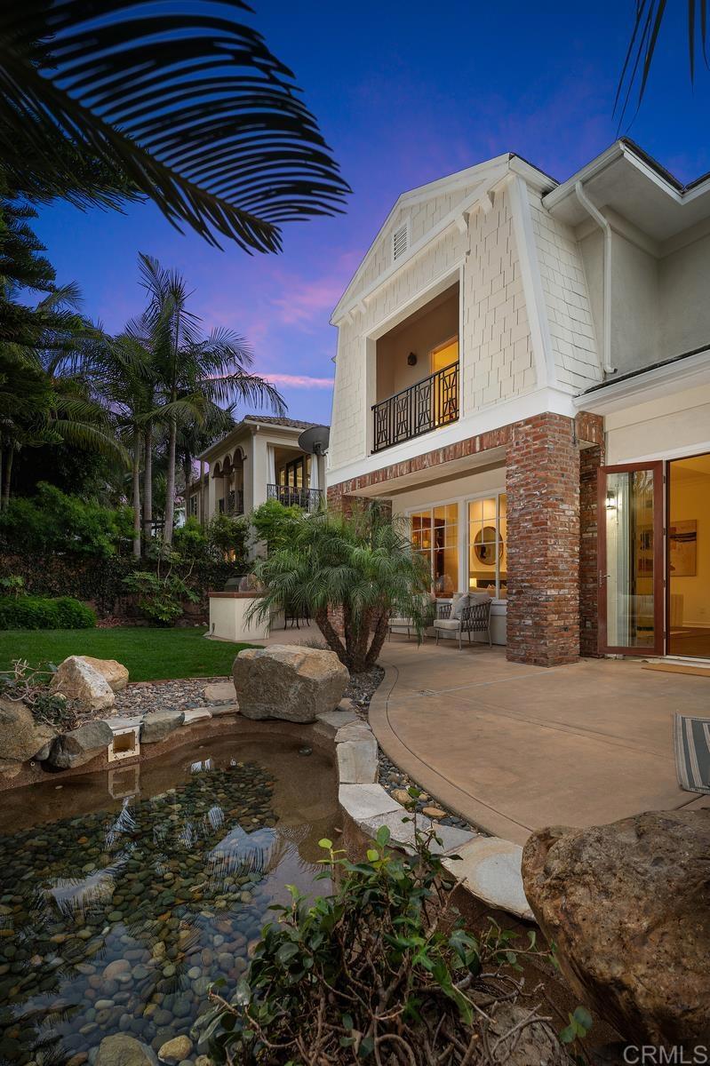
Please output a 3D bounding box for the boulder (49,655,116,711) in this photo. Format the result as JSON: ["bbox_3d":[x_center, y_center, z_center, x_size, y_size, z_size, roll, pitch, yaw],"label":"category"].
[{"bbox_3d":[-2.124,1.163,3.700,0.440,0.380,0.380,1,-3,-10],"label":"boulder"}]

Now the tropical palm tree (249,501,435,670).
[{"bbox_3d":[-0.151,0.617,5.350,2.000,1.880,1.900,0,-3,0],"label":"tropical palm tree"}]

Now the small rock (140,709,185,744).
[{"bbox_3d":[-1.329,1.341,3.280,0.300,0.190,0.240,1,-3,-15],"label":"small rock"}]

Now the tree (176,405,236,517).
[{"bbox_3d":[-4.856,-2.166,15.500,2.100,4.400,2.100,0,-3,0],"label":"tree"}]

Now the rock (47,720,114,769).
[{"bbox_3d":[-1.768,1.365,3.050,0.400,0.230,0.280,2,-4,-28],"label":"rock"}]

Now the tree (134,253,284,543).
[{"bbox_3d":[-4.166,-3.605,13.300,4.100,8.700,4.000,0,-3,0],"label":"tree"}]

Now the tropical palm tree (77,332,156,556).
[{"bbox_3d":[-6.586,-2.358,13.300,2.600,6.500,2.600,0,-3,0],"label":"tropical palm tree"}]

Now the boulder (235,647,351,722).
[{"bbox_3d":[-0.493,1.169,3.700,0.800,0.480,0.560,-1,-3,18],"label":"boulder"}]

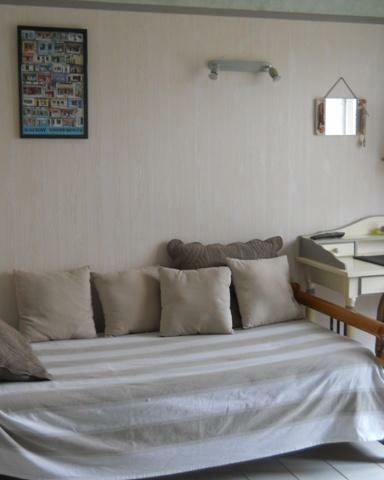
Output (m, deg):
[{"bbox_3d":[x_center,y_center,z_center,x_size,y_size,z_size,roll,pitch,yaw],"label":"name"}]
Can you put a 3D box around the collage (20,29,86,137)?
[{"bbox_3d":[-0.705,-0.800,3.493,0.346,0.558,0.022,-3,7,-18],"label":"collage"}]

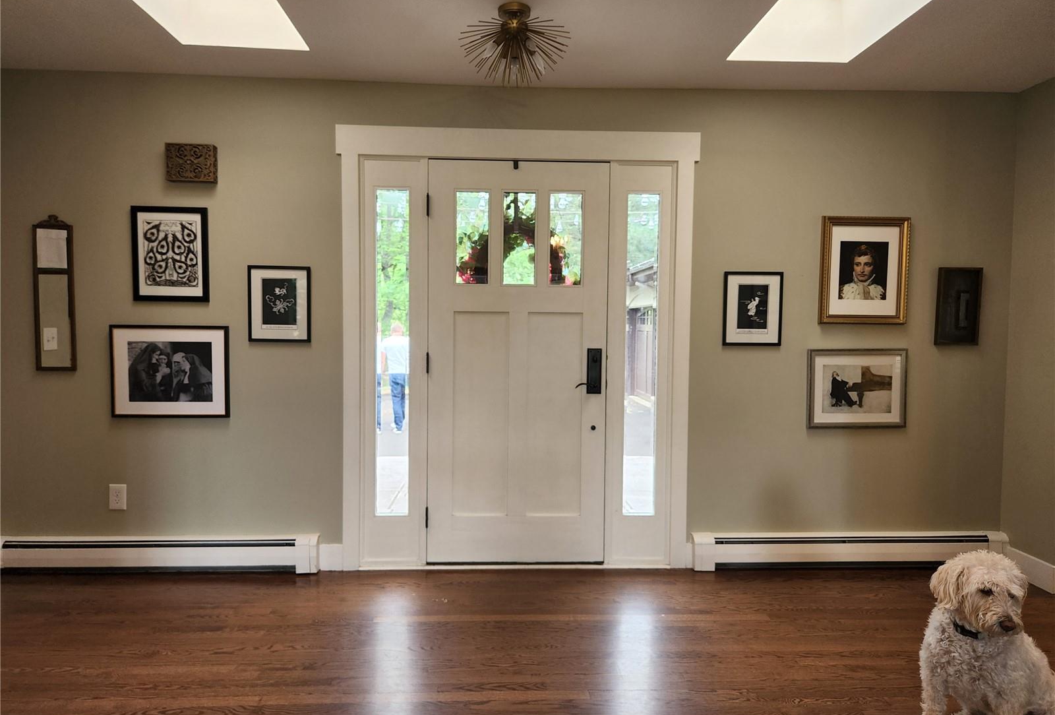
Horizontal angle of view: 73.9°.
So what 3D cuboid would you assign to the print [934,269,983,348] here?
[{"bbox_3d":[2.225,-0.260,3.616,0.209,0.398,0.040,0,3,-2],"label":"print"}]

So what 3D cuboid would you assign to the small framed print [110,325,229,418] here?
[{"bbox_3d":[-1.764,0.071,3.467,0.563,0.452,0.025,0,3,-2],"label":"small framed print"}]

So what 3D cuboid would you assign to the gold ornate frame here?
[{"bbox_3d":[1.726,-0.443,3.591,0.447,0.542,0.030,0,3,-2],"label":"gold ornate frame"}]

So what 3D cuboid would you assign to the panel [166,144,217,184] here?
[{"bbox_3d":[-1.634,-0.944,3.414,0.227,0.170,0.050,0,3,-2],"label":"panel"}]

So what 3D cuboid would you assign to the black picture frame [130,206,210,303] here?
[{"bbox_3d":[-1.752,-0.504,3.444,0.358,0.460,0.020,0,3,-2],"label":"black picture frame"}]

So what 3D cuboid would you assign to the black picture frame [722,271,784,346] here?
[{"bbox_3d":[1.145,-0.245,3.569,0.302,0.373,0.022,0,3,-3],"label":"black picture frame"}]

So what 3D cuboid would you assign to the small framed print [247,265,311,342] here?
[{"bbox_3d":[-1.228,-0.262,3.477,0.299,0.375,0.020,0,3,-2],"label":"small framed print"}]

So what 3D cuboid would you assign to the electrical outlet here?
[{"bbox_3d":[-2.038,0.696,3.492,0.079,0.124,0.007,0,3,-2],"label":"electrical outlet"}]

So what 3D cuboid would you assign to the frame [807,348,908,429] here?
[{"bbox_3d":[1.703,0.161,3.620,0.512,0.406,0.025,0,3,-2],"label":"frame"}]

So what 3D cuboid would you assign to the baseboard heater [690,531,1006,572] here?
[{"bbox_3d":[1.667,1.006,3.633,1.639,0.186,0.070,0,3,-2],"label":"baseboard heater"}]

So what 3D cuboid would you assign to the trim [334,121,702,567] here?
[{"bbox_3d":[-0.045,-0.019,3.531,1.805,2.217,0.035,0,3,-2],"label":"trim"}]

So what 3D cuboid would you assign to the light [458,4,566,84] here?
[{"bbox_3d":[-0.049,-1.169,2.640,0.417,0.273,0.417,0,3,-2],"label":"light"}]

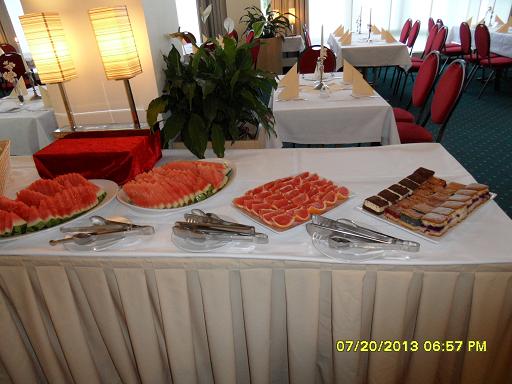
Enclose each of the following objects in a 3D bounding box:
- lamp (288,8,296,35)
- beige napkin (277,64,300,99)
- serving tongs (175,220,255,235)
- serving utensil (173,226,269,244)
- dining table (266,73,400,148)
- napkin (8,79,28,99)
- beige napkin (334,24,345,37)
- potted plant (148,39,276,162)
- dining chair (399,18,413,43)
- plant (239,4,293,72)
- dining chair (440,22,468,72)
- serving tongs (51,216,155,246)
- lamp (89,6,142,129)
[{"bbox_3d":[0.685,-3.172,6.613,0.130,0.460,0.130,-1,29,7],"label":"lamp"},{"bbox_3d":[0.237,-0.765,2.502,0.160,0.220,0.150,-1,30,5],"label":"beige napkin"},{"bbox_3d":[-0.137,0.119,1.159,0.276,0.040,0.050,3,30,11],"label":"serving tongs"},{"bbox_3d":[-0.107,0.130,1.057,0.300,0.035,0.060,3,30,13],"label":"serving utensil"},{"bbox_3d":[0.597,-0.527,3.122,0.840,0.750,1.200,-1,29,7],"label":"dining table"},{"bbox_3d":[-2.022,-0.912,3.068,0.150,0.165,0.120,-1,30,5],"label":"napkin"},{"bbox_3d":[1.271,-2.428,5.354,0.160,0.170,0.140,-1,30,5],"label":"beige napkin"},{"bbox_3d":[-0.205,-0.545,1.847,0.620,0.520,0.600,-1,29,7],"label":"potted plant"},{"bbox_3d":[2.349,-2.528,6.282,0.580,0.930,0.460,-1,29,7],"label":"dining chair"},{"bbox_3d":[0.190,-2.312,5.766,0.860,1.280,0.800,-1,29,7],"label":"plant"},{"bbox_3d":[2.736,-1.923,5.077,0.520,0.900,0.450,-1,30,5],"label":"dining chair"},{"bbox_3d":[-0.515,0.127,1.196,0.310,0.045,0.120,-1,30,5],"label":"serving tongs"},{"bbox_3d":[-0.544,-0.484,1.468,0.125,0.480,0.125,-1,29,7],"label":"lamp"}]

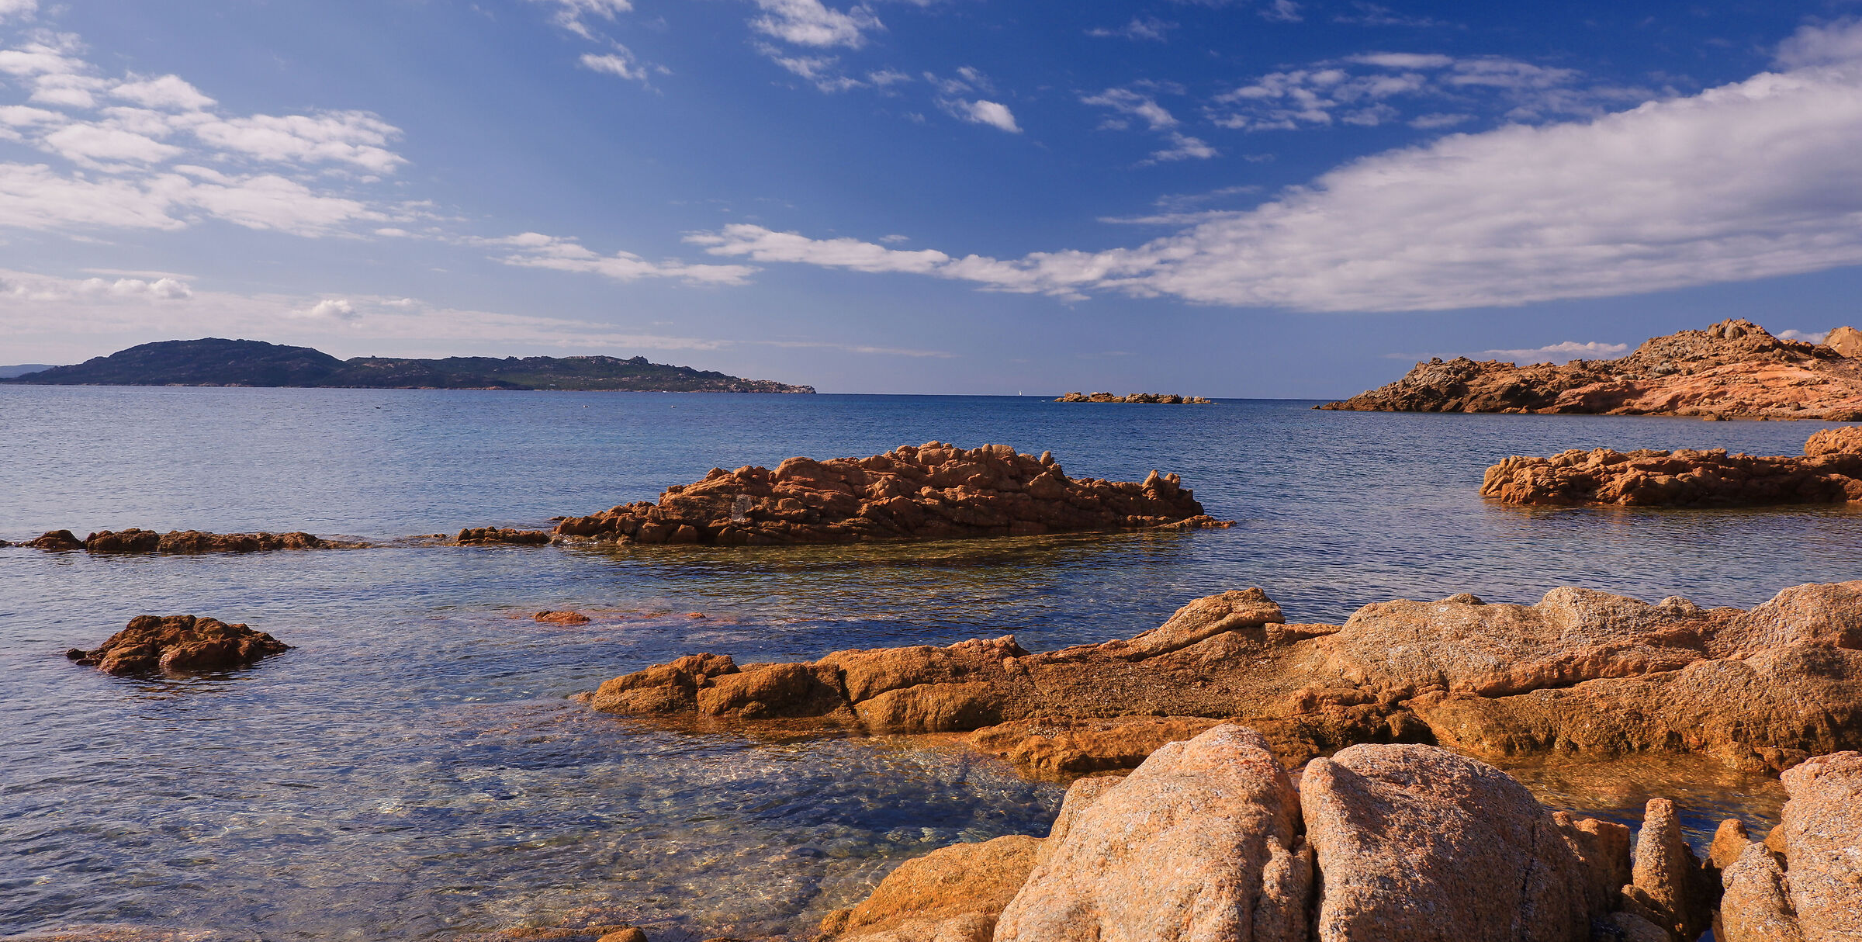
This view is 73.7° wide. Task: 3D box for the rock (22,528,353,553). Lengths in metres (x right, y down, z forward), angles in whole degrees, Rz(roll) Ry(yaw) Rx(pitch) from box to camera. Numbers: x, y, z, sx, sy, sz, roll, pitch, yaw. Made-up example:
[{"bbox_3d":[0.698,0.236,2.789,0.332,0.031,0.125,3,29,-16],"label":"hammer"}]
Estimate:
[{"bbox_3d":[-11.900,1.086,19.900,5.000,0.400,1.100,0,4,-3],"label":"rock"}]

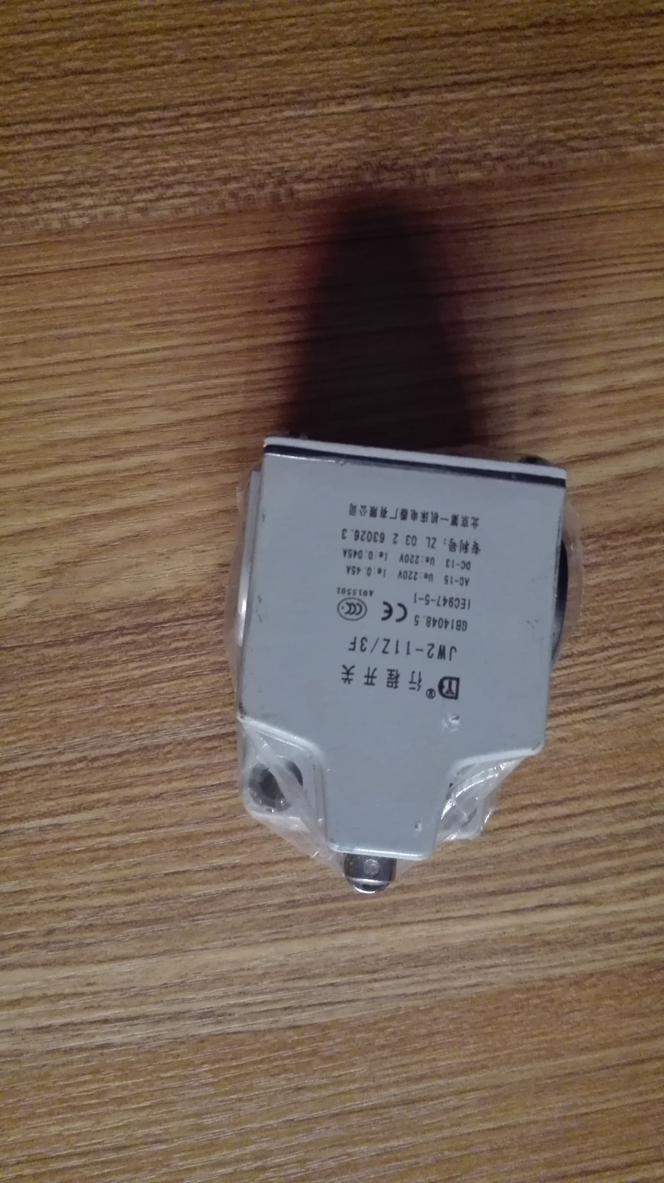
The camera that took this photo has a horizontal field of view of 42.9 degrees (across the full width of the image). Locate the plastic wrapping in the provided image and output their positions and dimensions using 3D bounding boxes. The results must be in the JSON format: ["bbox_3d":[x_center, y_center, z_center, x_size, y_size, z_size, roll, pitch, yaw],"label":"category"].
[{"bbox_3d":[0.012,0.018,0.191,0.068,0.053,0.092,6,88,-3],"label":"plastic wrapping"}]

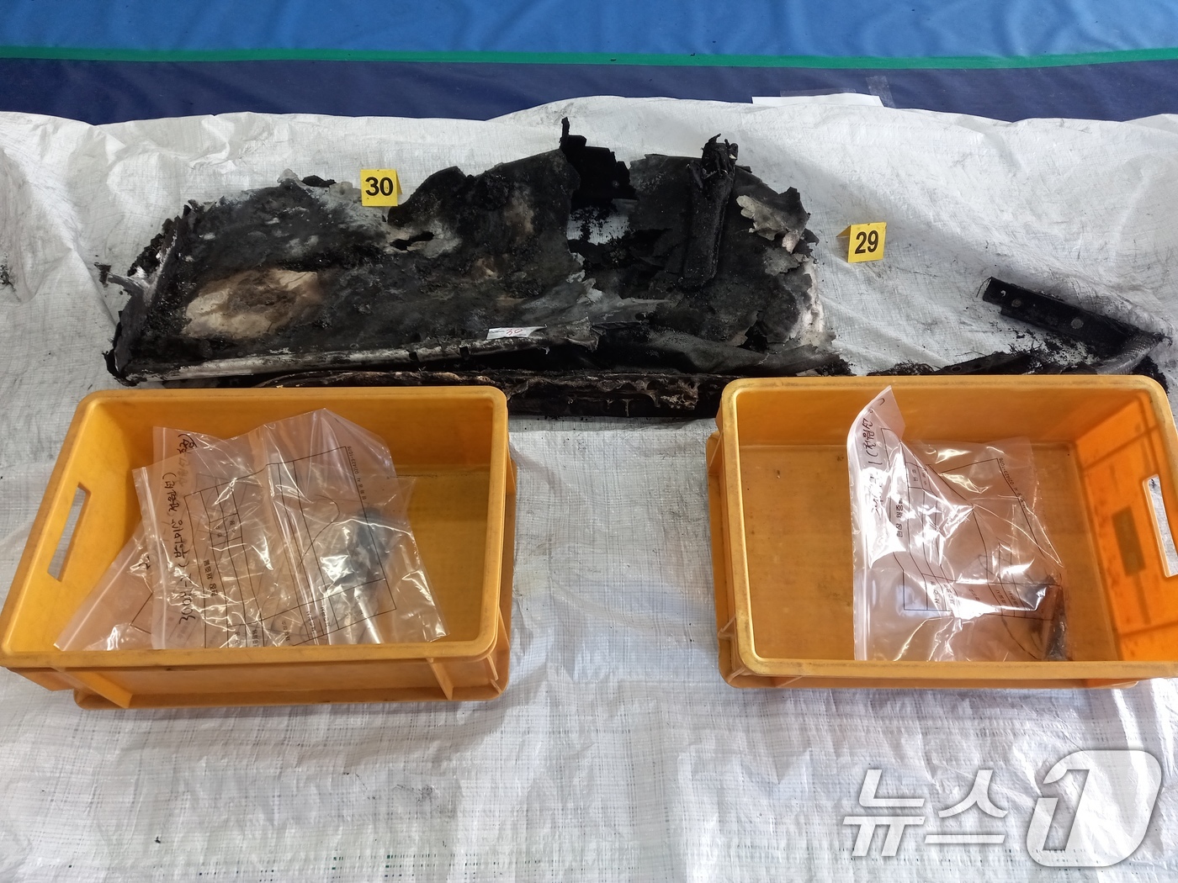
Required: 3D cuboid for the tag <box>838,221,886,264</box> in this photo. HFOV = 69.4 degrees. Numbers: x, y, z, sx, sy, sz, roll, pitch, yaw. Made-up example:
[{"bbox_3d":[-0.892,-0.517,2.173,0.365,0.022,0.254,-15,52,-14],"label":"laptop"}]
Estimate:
[{"bbox_3d":[0.488,-0.364,1.508,0.065,0.058,0.066,-7,58,-5],"label":"tag"}]

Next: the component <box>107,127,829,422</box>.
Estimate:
[{"bbox_3d":[-0.188,-0.297,1.413,1.100,0.145,0.510,0,58,0],"label":"component"}]

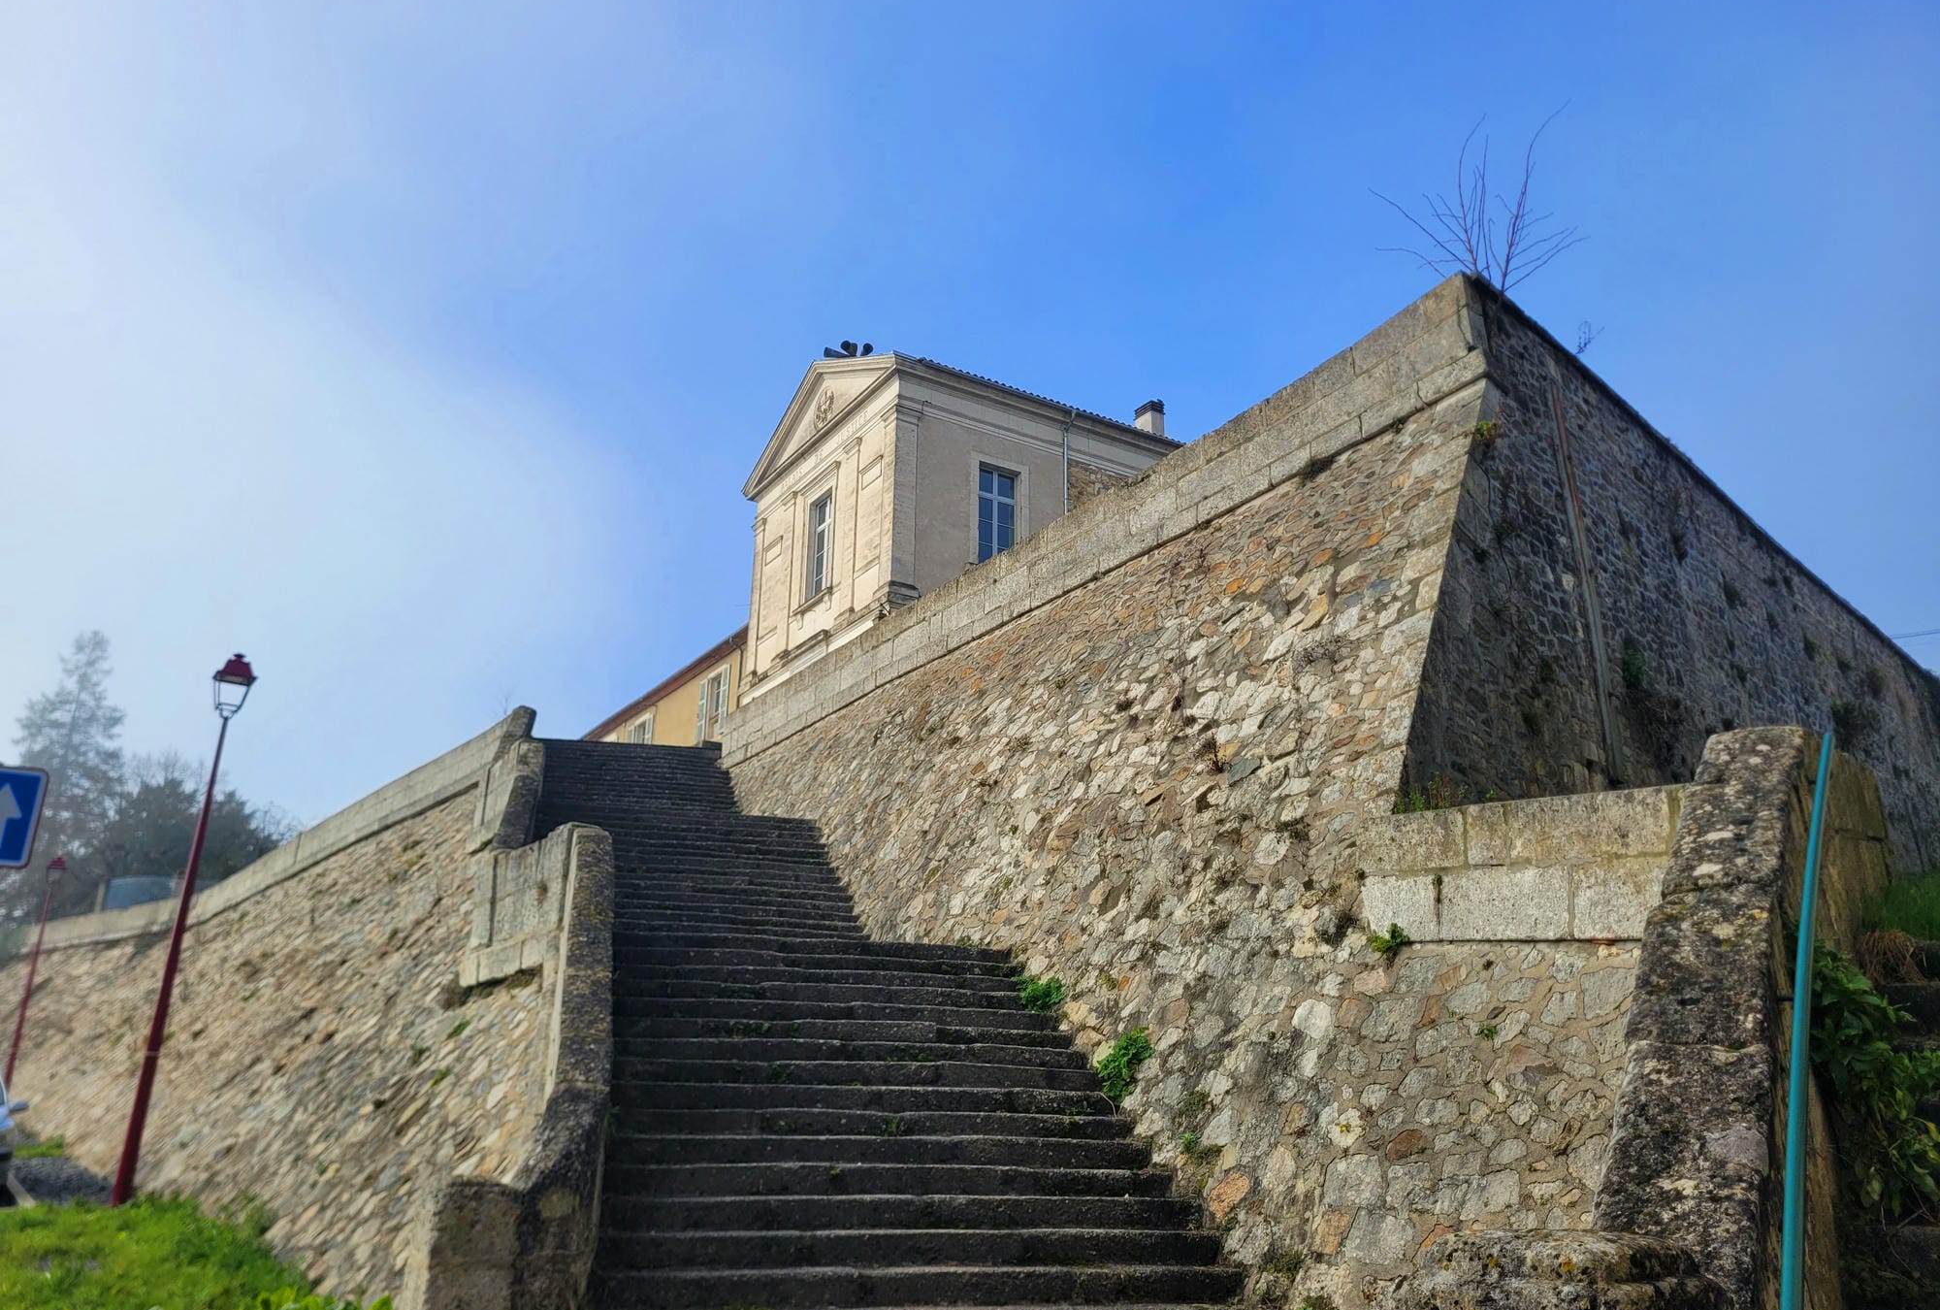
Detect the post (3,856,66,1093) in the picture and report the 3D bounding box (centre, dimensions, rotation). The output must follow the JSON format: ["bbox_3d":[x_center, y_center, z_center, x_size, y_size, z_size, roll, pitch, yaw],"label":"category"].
[{"bbox_3d":[-20.967,7.263,32.551,0.400,5.650,0.400,15,-25,-32],"label":"post"}]

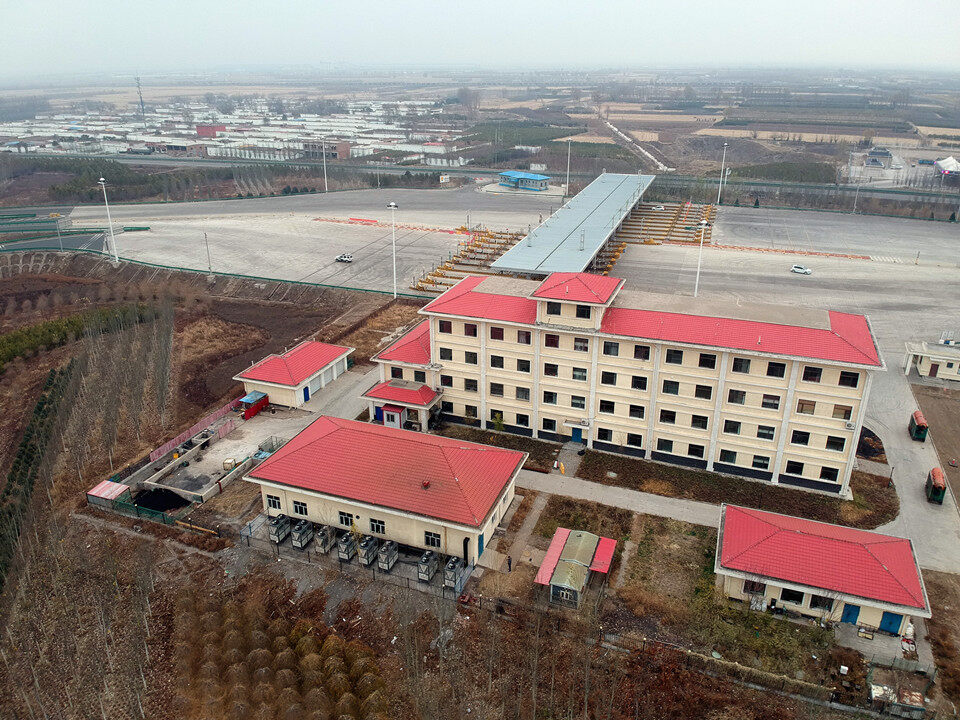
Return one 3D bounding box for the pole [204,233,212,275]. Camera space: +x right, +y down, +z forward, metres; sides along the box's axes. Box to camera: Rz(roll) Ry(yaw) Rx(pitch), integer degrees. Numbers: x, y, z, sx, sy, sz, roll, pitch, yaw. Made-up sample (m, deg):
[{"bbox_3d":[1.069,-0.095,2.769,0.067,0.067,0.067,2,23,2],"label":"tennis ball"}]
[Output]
[{"bbox_3d":[-61.311,-23.933,156.674,0.700,9.520,0.700,8,25,20],"label":"pole"}]

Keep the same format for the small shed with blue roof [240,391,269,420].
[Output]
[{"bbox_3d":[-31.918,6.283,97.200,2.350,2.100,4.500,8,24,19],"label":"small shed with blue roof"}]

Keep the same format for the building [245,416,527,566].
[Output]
[{"bbox_3d":[-9.497,11.838,73.650,26.180,7.700,14.630,8,25,20],"label":"building"}]

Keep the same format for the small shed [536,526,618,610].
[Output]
[{"bbox_3d":[9.151,19.358,64.941,5.900,2.400,8.500,8,24,19],"label":"small shed"}]

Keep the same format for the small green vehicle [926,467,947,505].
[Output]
[{"bbox_3d":[50.255,14.024,76.382,1.260,2.370,3.210,10,24,24],"label":"small green vehicle"}]

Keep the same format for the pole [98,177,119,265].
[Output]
[{"bbox_3d":[-88.029,-32.660,164.501,2.100,20.020,2.100,8,25,20],"label":"pole"}]

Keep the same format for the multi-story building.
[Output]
[{"bbox_3d":[15.597,-0.808,86.906,58.940,20.020,18.900,8,25,20],"label":"multi-story building"}]

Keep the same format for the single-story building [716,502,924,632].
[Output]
[{"bbox_3d":[29.602,17.853,61.487,16.170,5.320,10.430,8,25,20],"label":"single-story building"}]

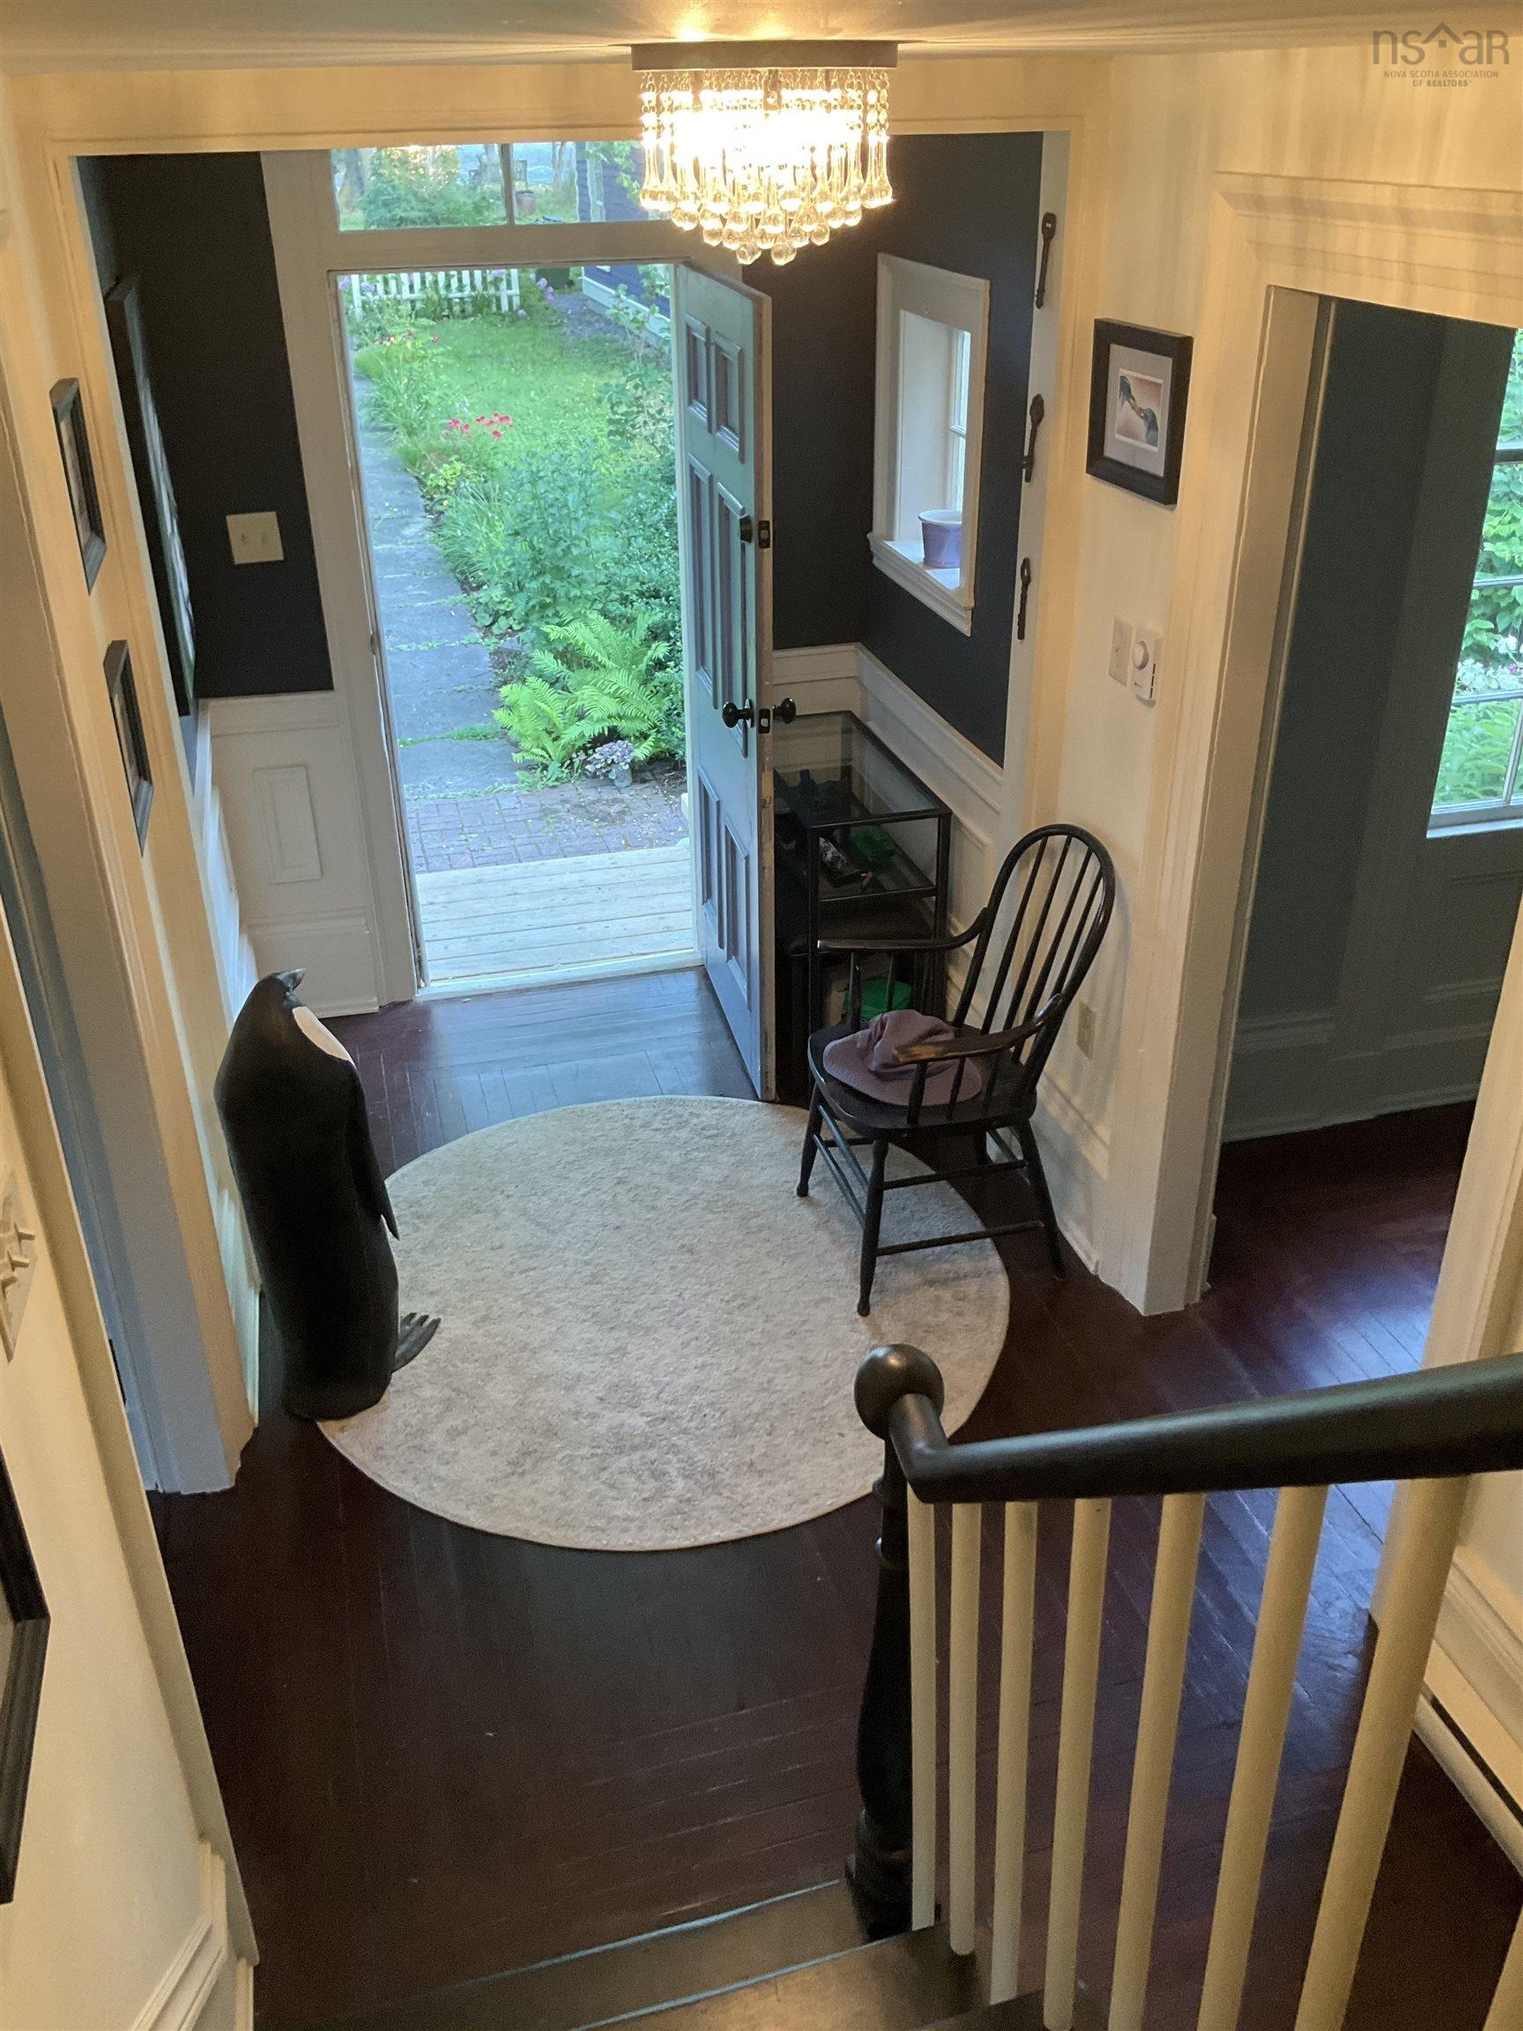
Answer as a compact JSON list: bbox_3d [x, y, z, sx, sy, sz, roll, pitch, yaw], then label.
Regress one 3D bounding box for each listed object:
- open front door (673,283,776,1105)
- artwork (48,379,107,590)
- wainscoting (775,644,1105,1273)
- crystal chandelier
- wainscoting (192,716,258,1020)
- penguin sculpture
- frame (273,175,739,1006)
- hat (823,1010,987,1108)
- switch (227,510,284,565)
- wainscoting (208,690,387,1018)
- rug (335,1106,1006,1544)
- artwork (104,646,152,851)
[{"bbox_3d":[-0.086,-0.813,4.238,0.047,1.900,0.800,-7,29,-11],"label":"open front door"},{"bbox_3d":[-1.037,-0.800,2.576,0.027,0.260,0.360,-8,29,-13],"label":"artwork"},{"bbox_3d":[0.503,-0.232,4.178,0.050,0.920,1.690,-8,29,-13],"label":"wainscoting"},{"bbox_3d":[0.005,-0.986,1.954,0.305,0.225,0.305,-1,28,0],"label":"crystal chandelier"},{"bbox_3d":[-1.276,-0.145,4.066,0.040,0.920,1.000,-8,29,-13],"label":"wainscoting"},{"bbox_3d":[-0.827,0.307,3.238,0.280,0.900,0.360,15,32,26],"label":"penguin sculpture"},{"bbox_3d":[-0.587,-1.073,4.410,1.070,2.200,0.130,-8,29,-13],"label":"frame"},{"bbox_3d":[0.306,0.059,3.517,0.310,0.130,0.310,-1,28,0],"label":"hat"},{"bbox_3d":[-1.231,-1.161,4.138,0.116,0.116,0.012,-8,29,-13],"label":"switch"},{"bbox_3d":[-1.239,-0.395,4.528,0.330,0.920,0.035,-8,29,-13],"label":"wainscoting"},{"bbox_3d":[-0.225,0.569,3.673,1.525,0.010,1.525,-1,28,0],"label":"rug"},{"bbox_3d":[-1.031,-0.434,2.774,0.027,0.260,0.360,-8,29,-13],"label":"artwork"}]

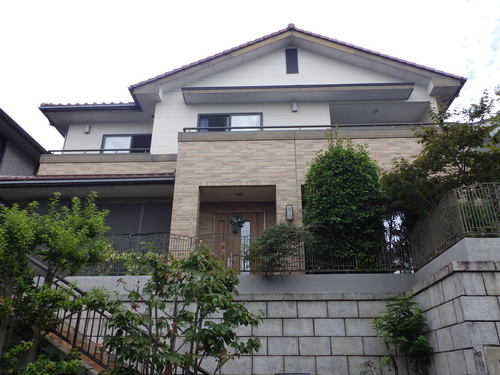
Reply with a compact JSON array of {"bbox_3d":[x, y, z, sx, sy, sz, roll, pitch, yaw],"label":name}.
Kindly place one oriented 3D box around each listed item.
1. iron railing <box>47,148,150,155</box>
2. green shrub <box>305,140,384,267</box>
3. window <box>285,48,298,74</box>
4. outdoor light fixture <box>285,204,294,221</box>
[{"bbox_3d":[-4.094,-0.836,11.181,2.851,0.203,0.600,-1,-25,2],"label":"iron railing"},{"bbox_3d":[1.750,0.305,7.583,1.532,2.913,1.400,-1,-25,2],"label":"green shrub"},{"bbox_3d":[1.255,-3.737,12.008,0.360,0.987,0.100,-1,-25,2],"label":"window"},{"bbox_3d":[0.870,0.550,8.820,0.158,0.375,0.120,-1,-25,2],"label":"outdoor light fixture"}]

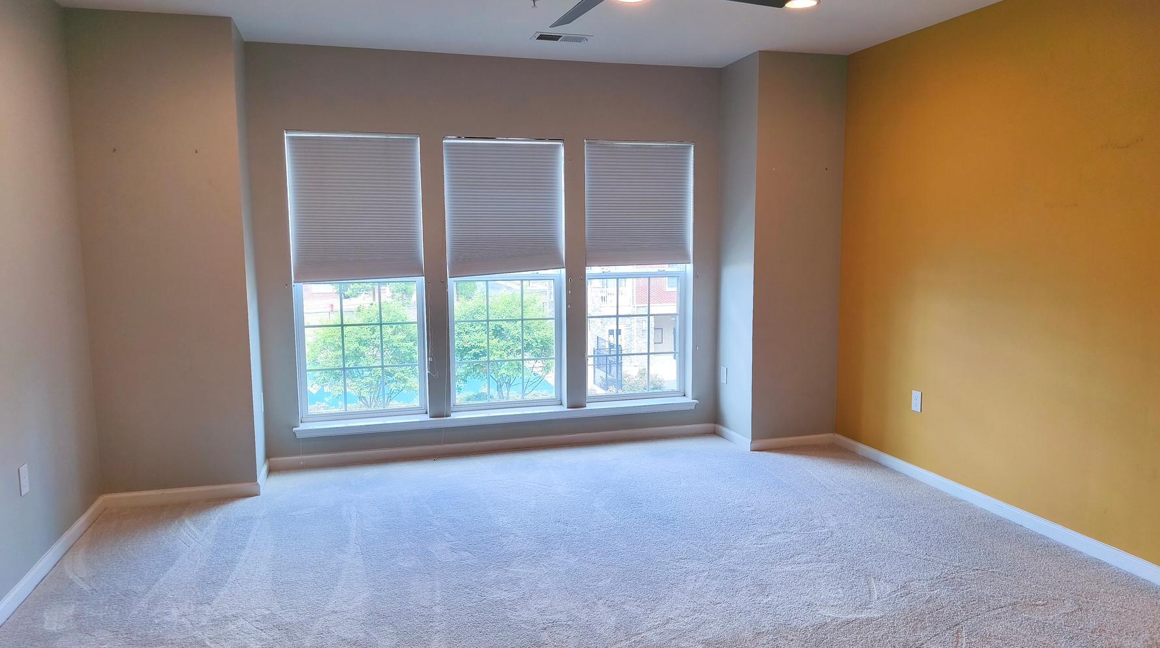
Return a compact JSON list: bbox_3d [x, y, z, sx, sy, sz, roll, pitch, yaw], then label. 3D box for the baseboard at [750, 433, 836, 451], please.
[{"bbox_3d":[1.517,0.840,5.458,0.688,0.076,0.018,-2,7,-16],"label":"baseboard"}]

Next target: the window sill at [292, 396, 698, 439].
[{"bbox_3d":[-0.504,0.652,5.452,2.853,0.075,0.179,-2,7,-16],"label":"window sill"}]

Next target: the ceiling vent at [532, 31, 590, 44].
[{"bbox_3d":[-0.107,-1.732,4.682,0.360,0.015,0.184,-2,7,-16],"label":"ceiling vent"}]

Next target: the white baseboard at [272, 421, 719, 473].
[{"bbox_3d":[-0.491,0.854,5.441,3.202,0.076,0.018,-2,7,-16],"label":"white baseboard"}]

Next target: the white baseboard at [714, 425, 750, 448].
[{"bbox_3d":[1.113,0.823,5.626,0.018,0.076,0.555,-2,7,-16],"label":"white baseboard"}]

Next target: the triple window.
[{"bbox_3d":[-0.520,-0.328,5.377,2.781,1.892,0.123,-2,7,-16],"label":"triple window"}]

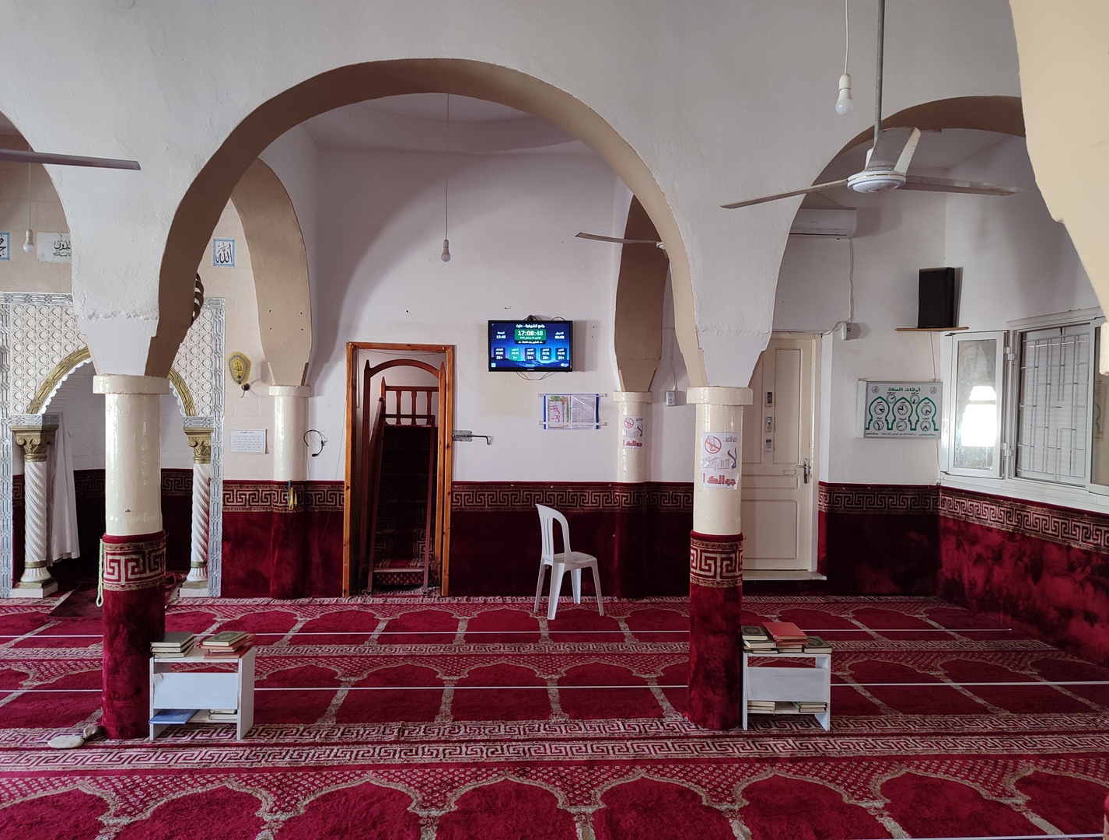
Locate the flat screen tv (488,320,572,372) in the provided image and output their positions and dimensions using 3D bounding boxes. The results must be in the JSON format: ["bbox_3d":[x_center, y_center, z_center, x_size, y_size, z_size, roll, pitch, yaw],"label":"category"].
[{"bbox_3d":[-0.202,-0.619,6.810,0.709,0.426,0.070,1,2,-4],"label":"flat screen tv"}]

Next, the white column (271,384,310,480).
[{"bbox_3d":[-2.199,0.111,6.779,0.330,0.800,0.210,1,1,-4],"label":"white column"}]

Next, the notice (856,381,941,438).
[{"bbox_3d":[3.037,-0.087,7.130,0.690,0.490,0.150,1,1,-4],"label":"notice"}]

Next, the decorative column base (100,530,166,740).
[{"bbox_3d":[-2.093,1.039,4.029,0.290,0.990,0.290,1,1,-4],"label":"decorative column base"}]

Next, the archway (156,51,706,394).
[{"bbox_3d":[-0.597,-0.937,4.110,2.600,1.590,0.430,1,1,-4],"label":"archway"}]

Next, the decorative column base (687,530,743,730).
[{"bbox_3d":[0.867,1.106,4.348,0.277,1.007,0.277,1,2,-4],"label":"decorative column base"}]

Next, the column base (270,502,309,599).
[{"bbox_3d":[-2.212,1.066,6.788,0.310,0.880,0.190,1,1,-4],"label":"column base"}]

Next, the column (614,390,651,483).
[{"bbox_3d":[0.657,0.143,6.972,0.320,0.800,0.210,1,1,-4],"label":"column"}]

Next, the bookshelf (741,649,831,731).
[{"bbox_3d":[1.175,1.381,4.188,0.455,0.390,0.170,1,1,-4],"label":"bookshelf"}]

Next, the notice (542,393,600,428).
[{"bbox_3d":[0.141,-0.073,6.920,0.500,0.303,0.010,1,2,-4],"label":"notice"}]

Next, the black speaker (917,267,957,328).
[{"bbox_3d":[3.229,-1.008,6.832,0.215,0.496,0.279,2,2,38],"label":"black speaker"}]

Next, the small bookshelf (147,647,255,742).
[{"bbox_3d":[-1.770,1.374,4.072,0.446,0.410,0.187,1,2,-4],"label":"small bookshelf"}]

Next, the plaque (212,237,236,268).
[{"bbox_3d":[-2.723,-1.378,6.668,0.182,0.237,0.015,1,2,-4],"label":"plaque"}]

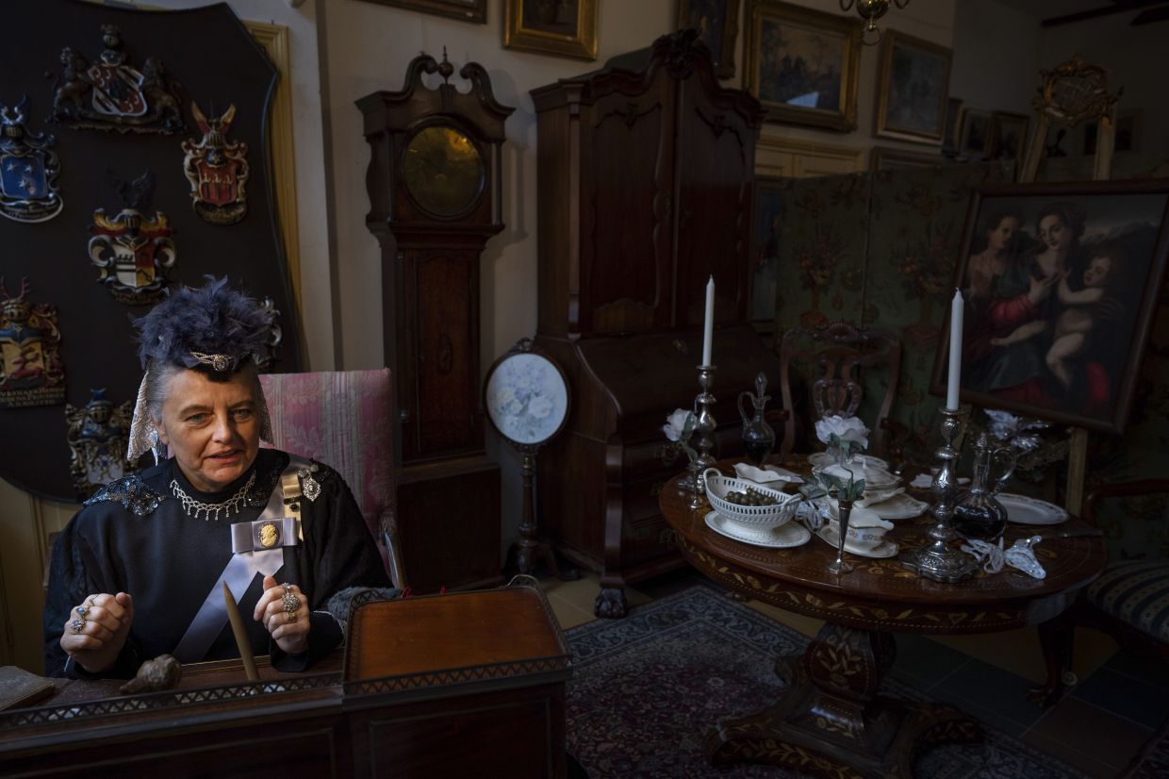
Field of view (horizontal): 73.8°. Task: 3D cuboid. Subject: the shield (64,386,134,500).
[{"bbox_3d":[-1.716,0.191,2.770,0.220,0.388,0.070,-7,13,-31],"label":"shield"}]

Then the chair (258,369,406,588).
[{"bbox_3d":[-0.629,0.604,1.582,0.600,1.180,0.660,-2,12,-14],"label":"chair"}]

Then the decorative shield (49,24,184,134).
[{"bbox_3d":[-1.568,-1.041,2.611,0.379,0.348,0.070,-7,13,-31],"label":"decorative shield"}]

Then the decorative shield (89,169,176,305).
[{"bbox_3d":[-1.574,-0.533,2.712,0.255,0.455,0.070,-7,13,-31],"label":"decorative shield"}]

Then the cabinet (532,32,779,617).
[{"bbox_3d":[0.367,-0.317,3.395,1.080,2.280,0.620,-7,13,-31],"label":"cabinet"}]

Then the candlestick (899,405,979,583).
[{"bbox_3d":[0.819,0.220,1.750,0.185,0.370,0.185,0,11,0],"label":"candlestick"}]

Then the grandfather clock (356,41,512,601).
[{"bbox_3d":[-0.593,-0.223,3.200,0.530,2.160,0.280,-7,13,-31],"label":"grandfather clock"}]

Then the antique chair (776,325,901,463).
[{"bbox_3d":[1.123,0.301,3.337,0.620,1.100,0.620,1,11,4],"label":"antique chair"}]

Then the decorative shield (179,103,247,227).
[{"bbox_3d":[-1.331,-0.814,2.809,0.218,0.419,0.070,-7,13,-31],"label":"decorative shield"}]

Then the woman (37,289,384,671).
[{"bbox_3d":[-0.561,0.539,1.304,0.540,1.420,0.740,-2,12,-14],"label":"woman"}]

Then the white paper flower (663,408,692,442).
[{"bbox_3d":[0.252,0.096,2.113,0.082,0.090,0.085,0,11,0],"label":"white paper flower"}]

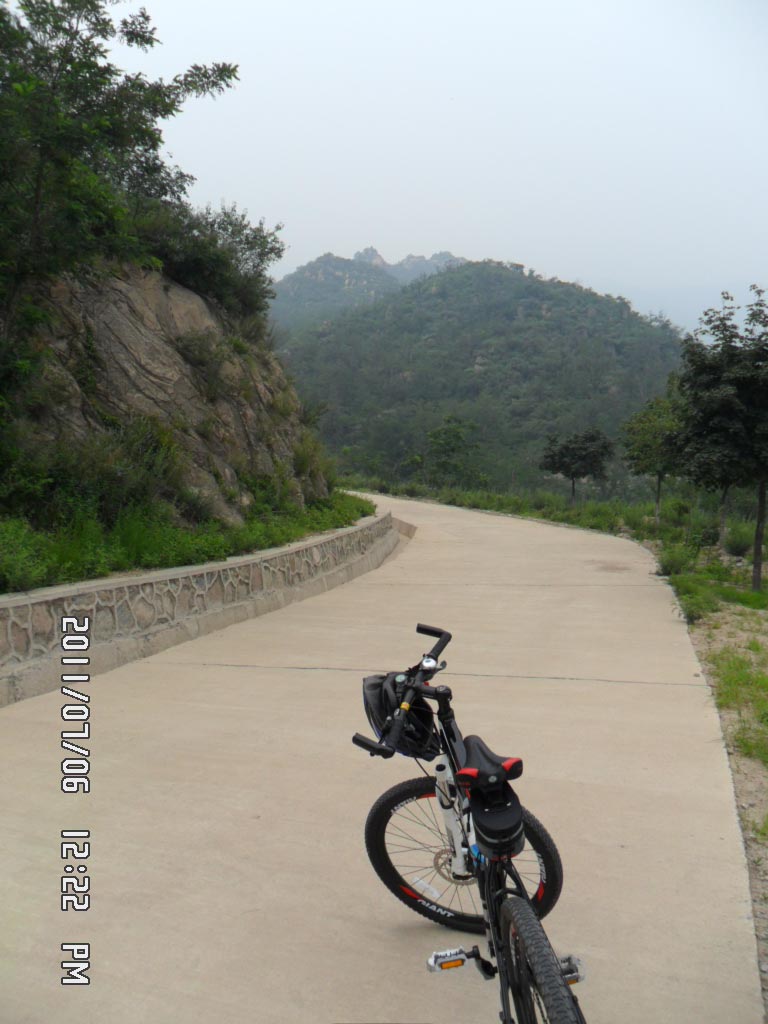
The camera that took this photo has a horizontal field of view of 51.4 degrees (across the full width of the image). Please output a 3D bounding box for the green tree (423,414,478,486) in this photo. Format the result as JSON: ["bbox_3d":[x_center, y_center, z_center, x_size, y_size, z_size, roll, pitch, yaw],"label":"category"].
[{"bbox_3d":[3.859,-3.254,46.000,3.400,4.720,3.200,1,3,0],"label":"green tree"}]

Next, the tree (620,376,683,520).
[{"bbox_3d":[7.847,-1.627,23.000,2.100,4.030,2.100,1,3,0],"label":"tree"}]

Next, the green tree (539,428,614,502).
[{"bbox_3d":[8.195,-1.894,34.000,3.200,3.320,3.000,1,3,0],"label":"green tree"}]

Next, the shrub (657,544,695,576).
[{"bbox_3d":[4.416,0.735,12.100,0.580,0.480,0.560,1,3,0],"label":"shrub"}]

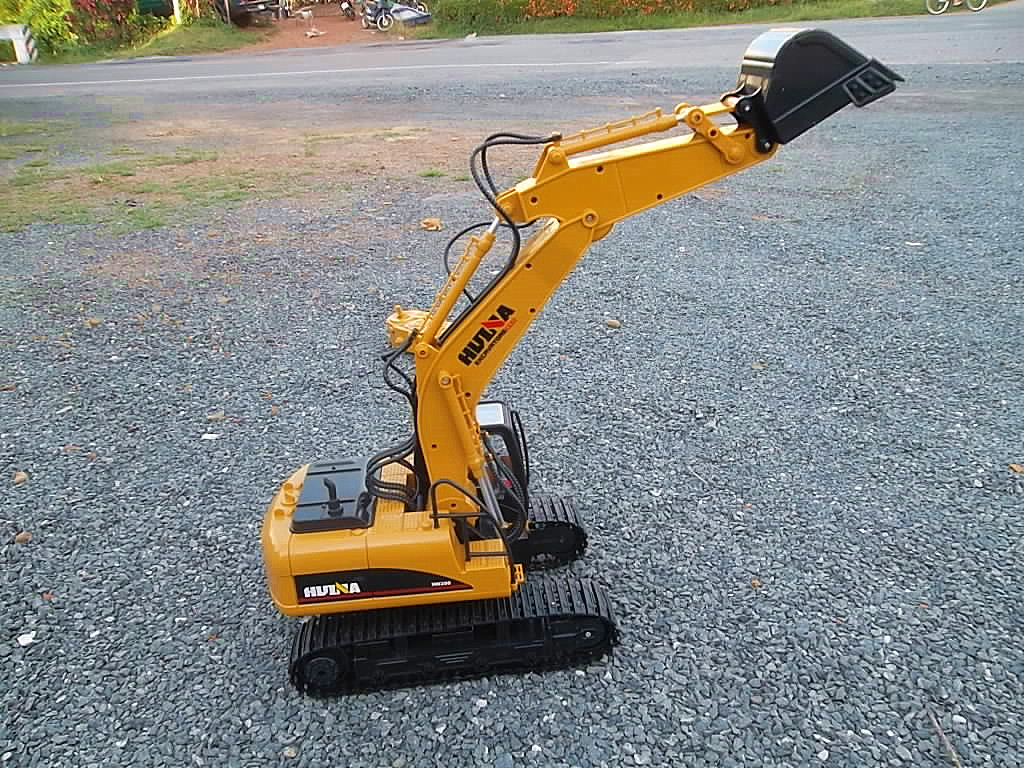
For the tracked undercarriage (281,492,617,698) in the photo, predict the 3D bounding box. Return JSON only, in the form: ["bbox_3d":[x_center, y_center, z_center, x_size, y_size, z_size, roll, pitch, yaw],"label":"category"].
[{"bbox_3d":[-0.055,0.186,0.733,0.270,0.057,0.176,-5,25,-5],"label":"tracked undercarriage"}]

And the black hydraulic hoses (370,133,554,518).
[{"bbox_3d":[-0.046,-0.037,0.653,0.182,0.320,0.058,-5,25,-1],"label":"black hydraulic hoses"}]

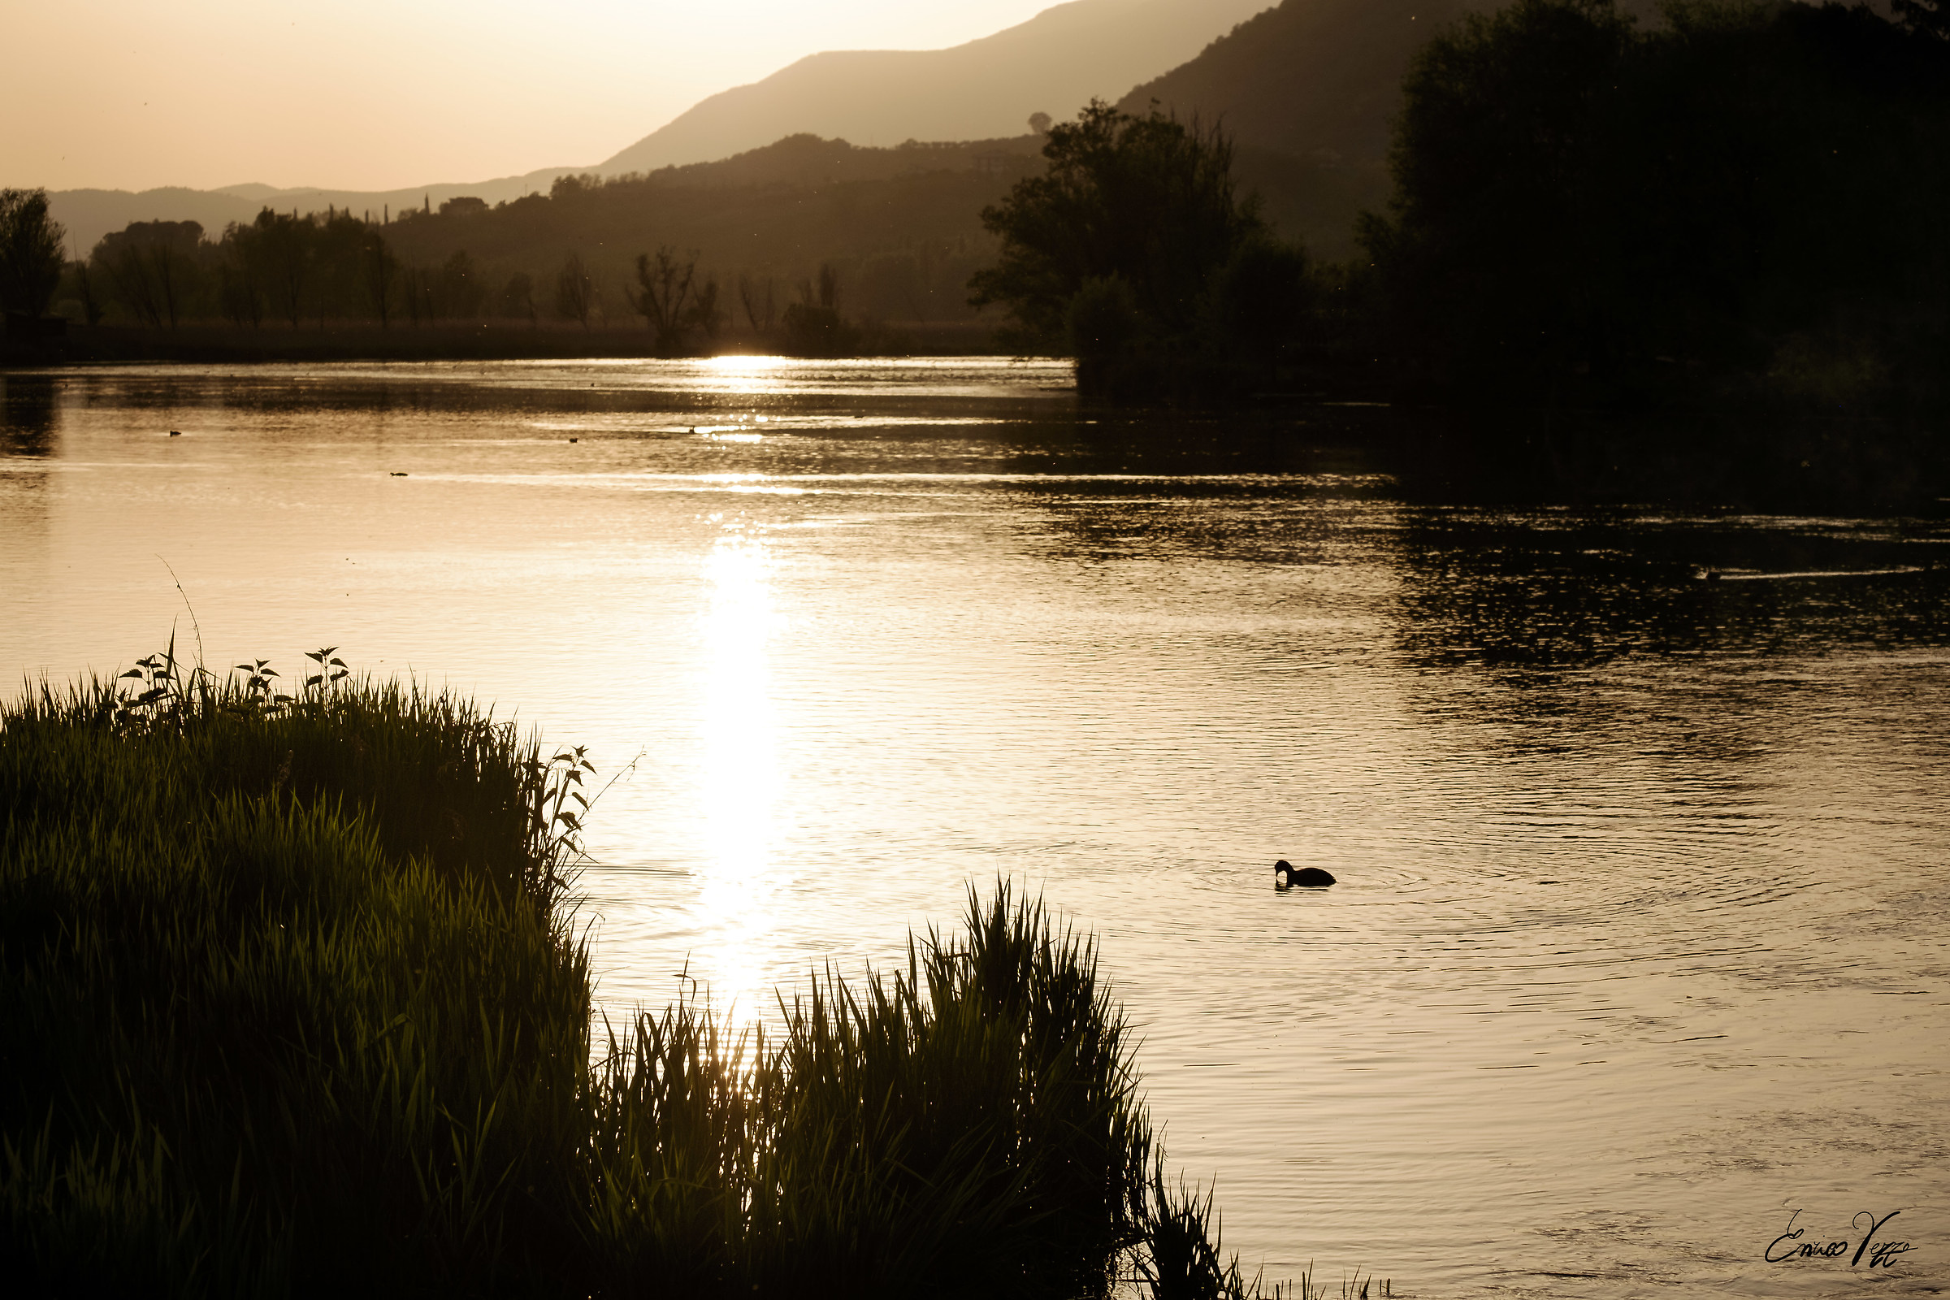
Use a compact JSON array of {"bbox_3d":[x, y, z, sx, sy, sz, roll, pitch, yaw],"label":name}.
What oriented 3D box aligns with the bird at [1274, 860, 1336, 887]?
[{"bbox_3d":[1.875,1.276,25.500,0.345,0.170,0.170,0,4,2],"label":"bird"}]

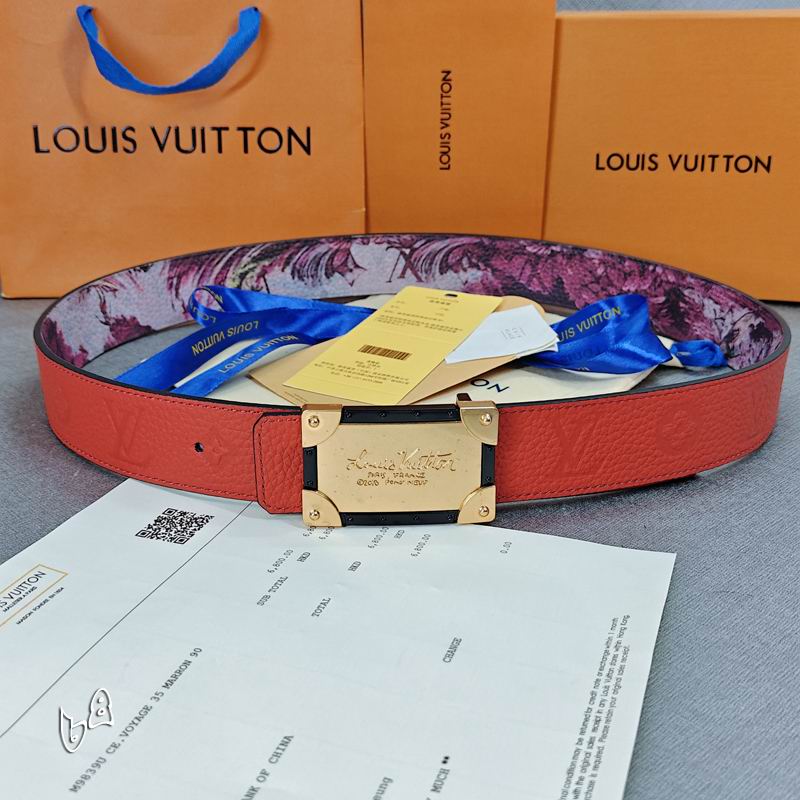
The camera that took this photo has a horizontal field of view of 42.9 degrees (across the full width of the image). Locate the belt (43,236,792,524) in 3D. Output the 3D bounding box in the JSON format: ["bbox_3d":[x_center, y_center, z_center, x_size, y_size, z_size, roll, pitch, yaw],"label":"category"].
[{"bbox_3d":[0.004,-0.032,0.493,0.338,0.043,0.309,0,21,0],"label":"belt"}]

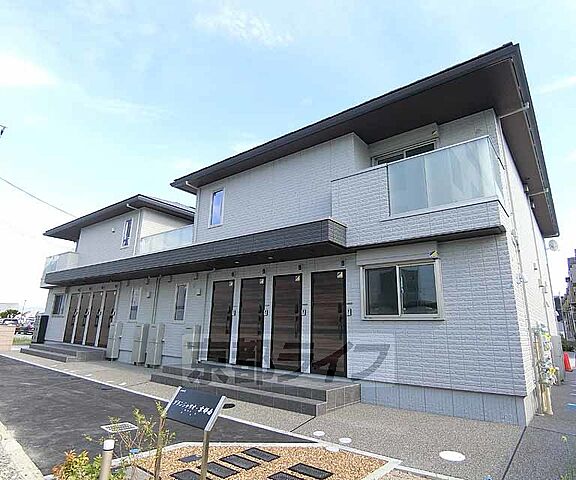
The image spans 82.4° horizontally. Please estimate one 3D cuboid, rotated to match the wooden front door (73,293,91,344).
[{"bbox_3d":[-9.147,3.497,14.725,0.883,2.220,0.080,-9,-17,36],"label":"wooden front door"}]

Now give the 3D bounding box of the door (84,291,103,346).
[{"bbox_3d":[-8.218,3.344,14.036,0.883,2.220,0.080,-9,-17,36],"label":"door"}]

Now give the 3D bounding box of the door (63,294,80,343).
[{"bbox_3d":[-10.077,3.650,15.415,0.883,2.220,0.080,-9,-17,36],"label":"door"}]

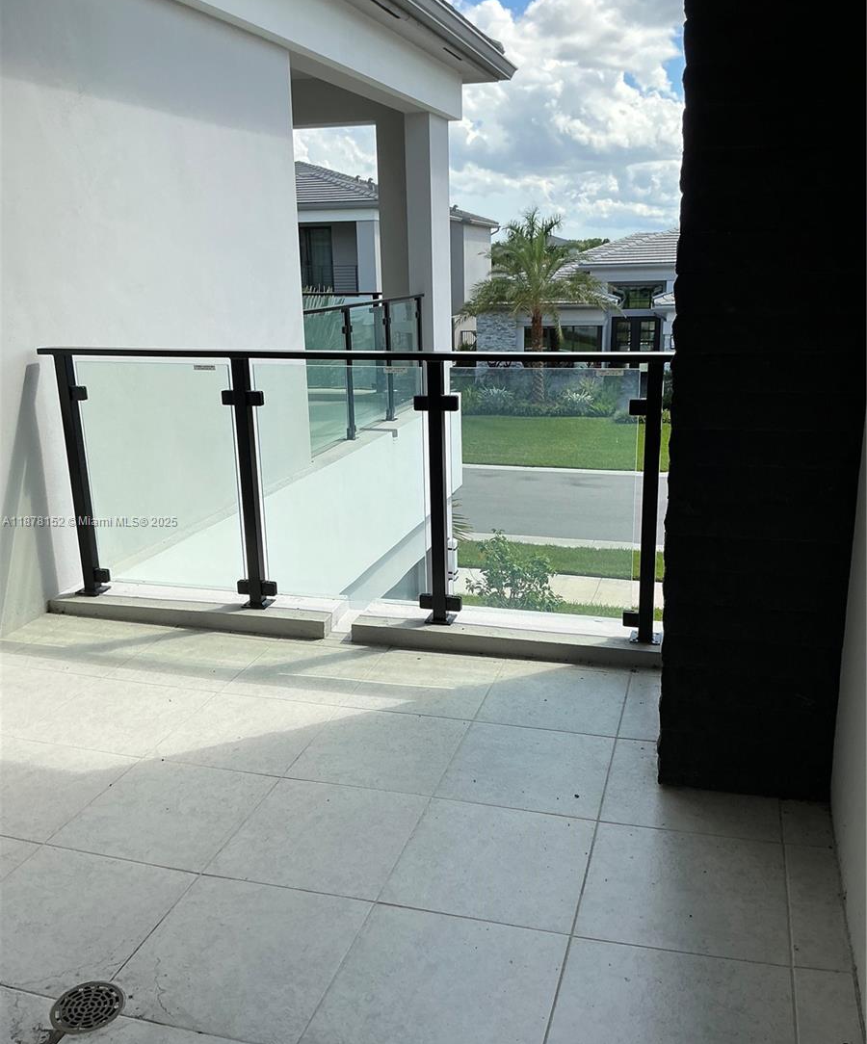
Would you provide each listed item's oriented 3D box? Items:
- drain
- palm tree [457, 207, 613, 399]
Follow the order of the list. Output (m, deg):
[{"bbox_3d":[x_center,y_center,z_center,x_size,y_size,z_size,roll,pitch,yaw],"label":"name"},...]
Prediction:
[{"bbox_3d":[-0.718,1.012,1.941,0.145,0.015,0.145,-9,18,-24],"label":"drain"},{"bbox_3d":[3.656,-7.661,33.160,5.600,6.700,5.500,0,16,6],"label":"palm tree"}]

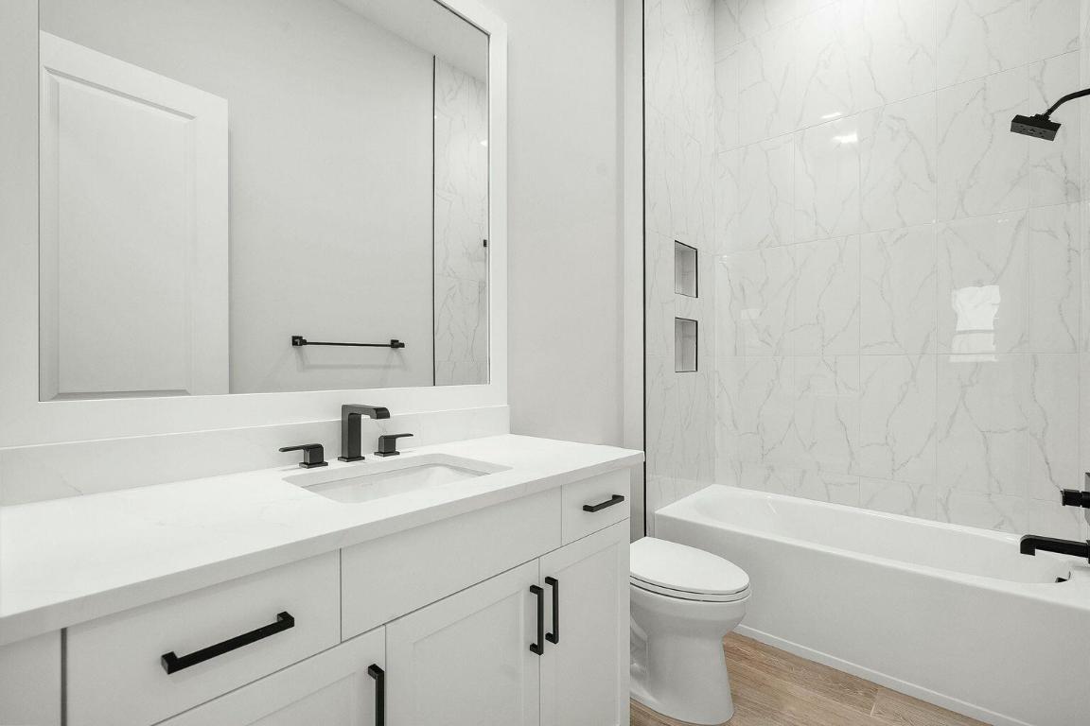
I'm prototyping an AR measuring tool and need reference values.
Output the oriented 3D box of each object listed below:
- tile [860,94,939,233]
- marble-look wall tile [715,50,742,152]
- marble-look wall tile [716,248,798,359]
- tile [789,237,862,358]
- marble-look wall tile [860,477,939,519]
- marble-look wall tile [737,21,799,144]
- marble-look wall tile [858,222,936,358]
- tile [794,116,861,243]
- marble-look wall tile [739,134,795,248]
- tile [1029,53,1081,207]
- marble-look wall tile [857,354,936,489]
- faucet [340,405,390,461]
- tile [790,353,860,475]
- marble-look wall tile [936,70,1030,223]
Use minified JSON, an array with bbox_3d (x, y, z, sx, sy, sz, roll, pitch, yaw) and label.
[{"bbox_3d":[1.706,-0.957,2.348,0.300,0.610,0.010,0,0,41],"label":"tile"},{"bbox_3d":[1.088,-1.567,2.895,0.139,0.611,0.010,0,0,42],"label":"marble-look wall tile"},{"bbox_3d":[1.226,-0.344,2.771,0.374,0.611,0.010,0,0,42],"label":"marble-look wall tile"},{"bbox_3d":[1.479,-0.344,2.544,0.300,0.610,0.010,0,0,41],"label":"tile"},{"bbox_3d":[1.703,0.649,2.341,0.300,0.151,0.010,0,0,41],"label":"marble-look wall tile"},{"bbox_3d":[1.255,-1.567,2.749,0.300,0.610,0.010,0,0,41],"label":"marble-look wall tile"},{"bbox_3d":[1.705,-0.345,2.345,0.300,0.610,0.010,0,0,41],"label":"marble-look wall tile"},{"bbox_3d":[1.479,-0.956,2.547,0.302,0.612,0.010,0,0,42],"label":"tile"},{"bbox_3d":[1.253,-0.956,2.748,0.303,0.612,0.010,0,0,42],"label":"marble-look wall tile"},{"bbox_3d":[2.099,-0.958,2.001,0.145,0.610,0.010,0,0,41],"label":"tile"},{"bbox_3d":[1.704,0.267,2.345,0.302,0.612,0.010,0,0,42],"label":"marble-look wall tile"},{"bbox_3d":[-0.460,0.185,1.241,0.184,0.144,0.049,0,0,41],"label":"faucet"},{"bbox_3d":[1.478,0.267,2.542,0.300,0.610,0.010,0,0,41],"label":"tile"},{"bbox_3d":[1.931,-0.956,2.145,0.302,0.612,0.010,0,0,42],"label":"marble-look wall tile"}]

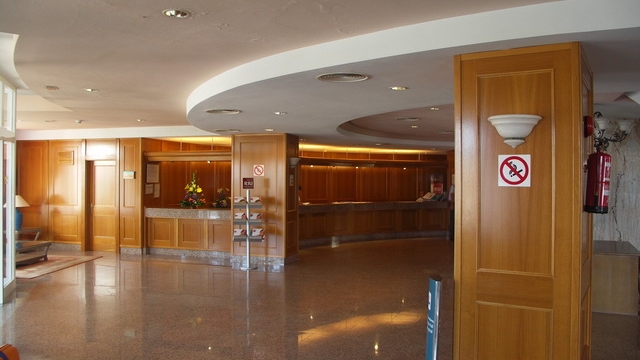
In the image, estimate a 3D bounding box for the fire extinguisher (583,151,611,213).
[{"bbox_3d":[1.898,0.005,3.530,0.158,0.453,0.158,5,2,31],"label":"fire extinguisher"}]

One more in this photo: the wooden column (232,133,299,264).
[{"bbox_3d":[-1.076,0.384,10.451,1.121,2.521,0.774,0,0,17],"label":"wooden column"}]

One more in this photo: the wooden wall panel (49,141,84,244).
[{"bbox_3d":[-5.725,0.266,11.724,1.038,2.338,0.070,0,0,20],"label":"wooden wall panel"}]

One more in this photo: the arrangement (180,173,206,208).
[{"bbox_3d":[-2.676,0.226,10.952,0.510,0.730,0.450,0,0,20],"label":"arrangement"}]

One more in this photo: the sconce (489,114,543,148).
[{"bbox_3d":[1.280,-0.316,3.392,0.341,0.221,0.168,0,0,31],"label":"sconce"}]

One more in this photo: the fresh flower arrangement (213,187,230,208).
[{"bbox_3d":[-2.018,0.358,10.713,0.420,0.460,0.380,0,0,20],"label":"fresh flower arrangement"}]

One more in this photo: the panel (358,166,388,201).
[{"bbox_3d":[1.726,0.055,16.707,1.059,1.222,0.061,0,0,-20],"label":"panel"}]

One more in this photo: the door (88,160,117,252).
[{"bbox_3d":[-4.804,0.585,11.491,0.792,2.033,0.060,0,0,20],"label":"door"}]

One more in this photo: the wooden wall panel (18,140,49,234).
[{"bbox_3d":[-6.754,0.283,12.131,1.017,2.333,0.061,0,0,18],"label":"wooden wall panel"}]

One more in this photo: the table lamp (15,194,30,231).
[{"bbox_3d":[-6.600,0.721,11.307,0.469,0.779,0.469,0,0,18],"label":"table lamp"}]

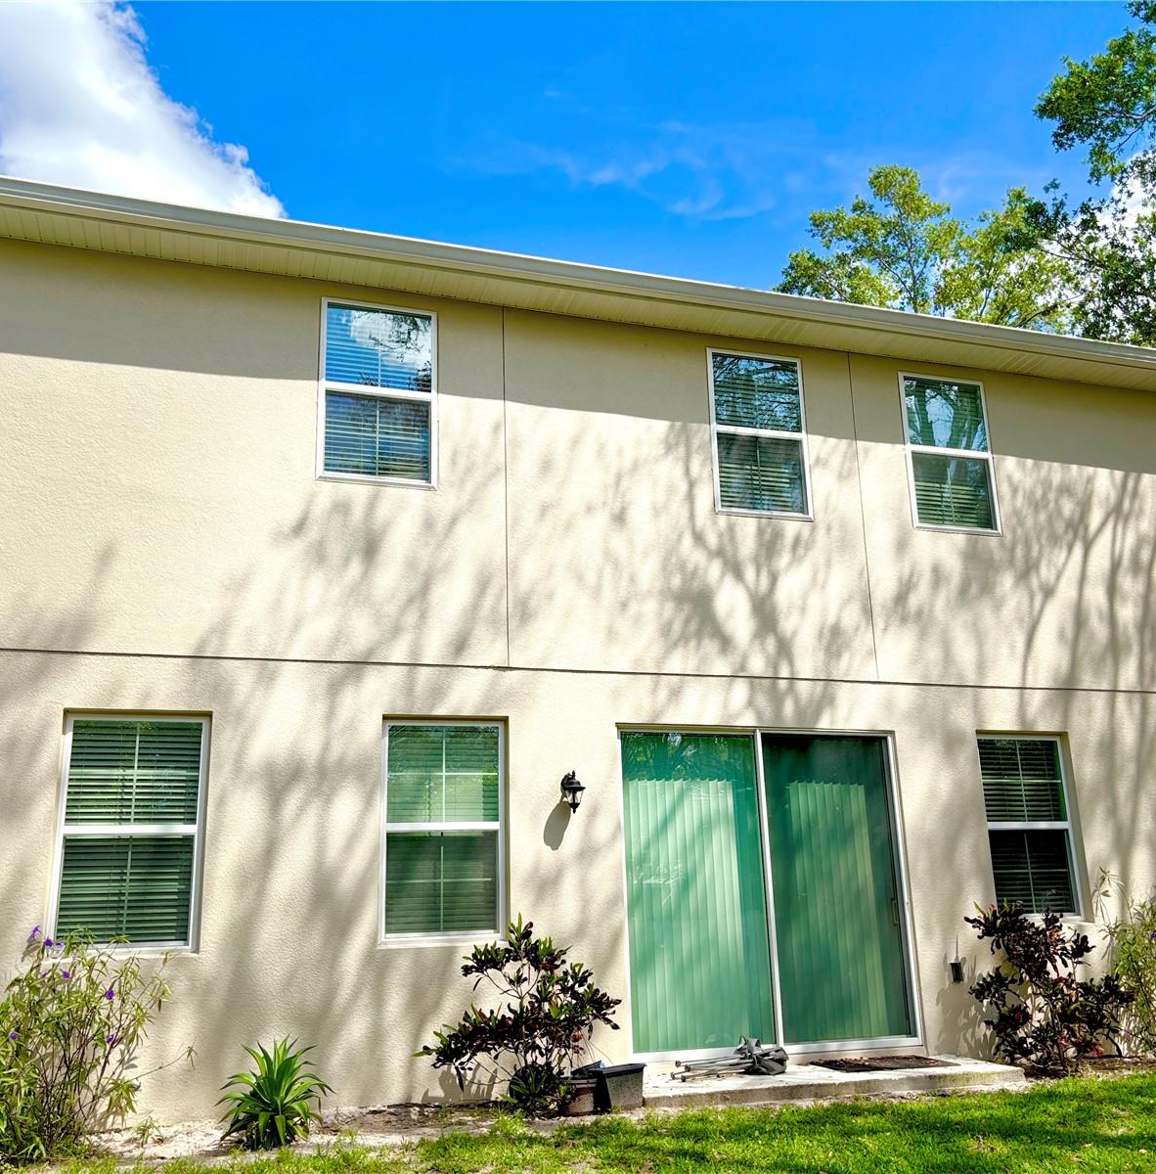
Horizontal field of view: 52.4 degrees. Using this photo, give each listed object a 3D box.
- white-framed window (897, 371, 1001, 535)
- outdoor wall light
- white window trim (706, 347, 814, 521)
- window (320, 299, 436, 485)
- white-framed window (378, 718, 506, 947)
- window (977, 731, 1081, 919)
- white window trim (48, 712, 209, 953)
[{"bbox_3d":[3.395,-1.215,10.766,0.917,1.504,0.100,3,-16,-18],"label":"white-framed window"},{"bbox_3d":[-0.030,1.518,8.697,0.156,0.316,0.210,3,-16,-18],"label":"outdoor wall light"},{"bbox_3d":[1.565,-1.306,10.164,0.914,1.510,0.100,3,-16,-18],"label":"white window trim"},{"bbox_3d":[-1.546,-1.488,9.149,0.907,1.508,0.100,3,-16,-18],"label":"window"},{"bbox_3d":[-0.971,1.757,8.522,0.915,1.580,0.100,3,-16,-18],"label":"white-framed window"},{"bbox_3d":[3.863,2.046,10.099,0.920,1.565,0.100,3,-16,-18],"label":"window"},{"bbox_3d":[-2.981,1.635,7.867,0.920,1.570,0.100,3,-16,-18],"label":"white window trim"}]

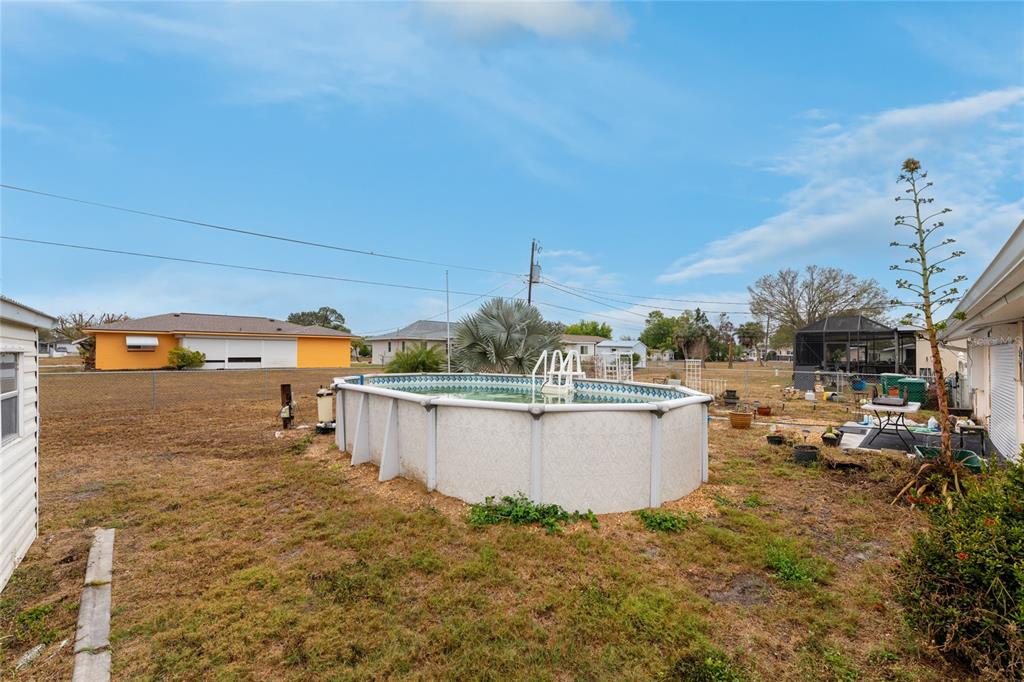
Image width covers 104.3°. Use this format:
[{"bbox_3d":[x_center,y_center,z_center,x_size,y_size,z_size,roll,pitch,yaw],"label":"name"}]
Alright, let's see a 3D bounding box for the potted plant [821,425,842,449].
[{"bbox_3d":[6.273,1.862,7.804,0.400,0.390,0.400,-1,-2,37],"label":"potted plant"}]

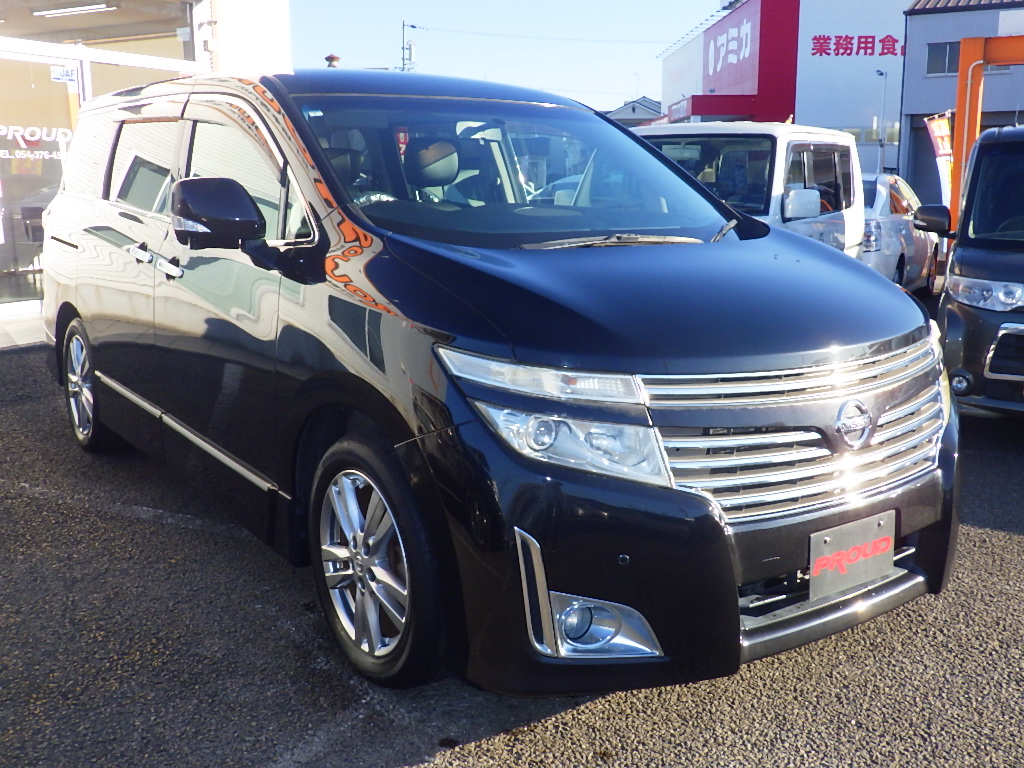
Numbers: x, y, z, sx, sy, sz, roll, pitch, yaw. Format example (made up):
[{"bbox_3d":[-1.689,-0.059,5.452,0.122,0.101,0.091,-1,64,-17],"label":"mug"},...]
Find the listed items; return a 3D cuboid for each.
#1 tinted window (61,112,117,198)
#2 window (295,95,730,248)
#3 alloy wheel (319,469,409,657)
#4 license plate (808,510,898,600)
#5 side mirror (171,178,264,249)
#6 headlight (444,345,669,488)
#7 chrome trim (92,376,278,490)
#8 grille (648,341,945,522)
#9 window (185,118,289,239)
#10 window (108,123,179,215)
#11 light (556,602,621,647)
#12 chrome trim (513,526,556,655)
[{"bbox_3d":[-2.090,-1.104,4.937,0.060,0.390,0.880,5,6,-35],"label":"tinted window"},{"bbox_3d":[0.063,-0.731,3.358,1.450,0.105,0.940,-7,45,-35],"label":"window"},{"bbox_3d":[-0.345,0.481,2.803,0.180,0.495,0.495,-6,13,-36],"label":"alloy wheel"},{"bbox_3d":[0.841,0.420,2.482,0.330,0.165,0.018,-7,10,-35],"label":"license plate"},{"bbox_3d":[-0.814,-0.475,2.806,0.240,0.200,0.150,-7,13,-35],"label":"side mirror"},{"bbox_3d":[0.083,0.076,2.366,0.330,0.285,0.540,-6,13,-36],"label":"headlight"},{"bbox_3d":[-1.351,0.148,3.957,0.025,0.045,2.080,-6,14,-36],"label":"chrome trim"},{"bbox_3d":[0.807,0.117,2.572,1.180,0.385,0.230,-6,13,-36],"label":"grille"},{"bbox_3d":[-0.952,-0.718,3.449,0.040,0.410,0.940,8,5,-38],"label":"window"},{"bbox_3d":[-1.561,-0.911,4.257,0.040,0.400,0.830,8,5,-38],"label":"window"},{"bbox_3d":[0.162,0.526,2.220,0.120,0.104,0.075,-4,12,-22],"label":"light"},{"bbox_3d":[0.053,0.455,2.207,0.085,0.295,0.050,2,11,9],"label":"chrome trim"}]

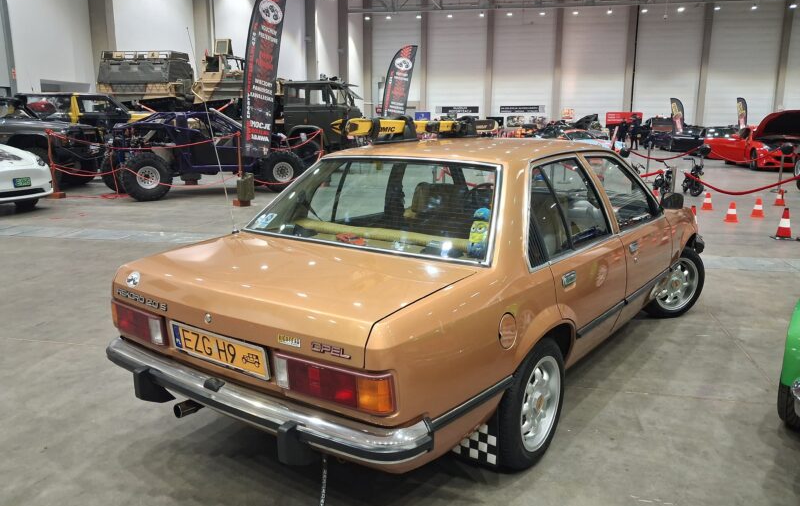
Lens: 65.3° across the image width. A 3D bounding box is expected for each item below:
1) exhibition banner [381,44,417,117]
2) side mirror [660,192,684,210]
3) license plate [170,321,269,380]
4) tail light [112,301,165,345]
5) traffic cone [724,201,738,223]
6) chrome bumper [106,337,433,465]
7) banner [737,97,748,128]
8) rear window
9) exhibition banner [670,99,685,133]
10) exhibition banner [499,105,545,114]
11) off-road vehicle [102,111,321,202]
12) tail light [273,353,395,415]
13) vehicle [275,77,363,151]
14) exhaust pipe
[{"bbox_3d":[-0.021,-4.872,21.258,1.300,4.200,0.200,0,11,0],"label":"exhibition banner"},{"bbox_3d":[1.724,-0.328,3.947,0.150,0.108,0.080,9,14,35],"label":"side mirror"},{"bbox_3d":[-0.658,0.344,2.246,0.527,0.120,0.022,8,21,35],"label":"license plate"},{"bbox_3d":[-1.083,0.273,2.571,0.470,0.130,0.080,8,14,35],"label":"tail light"},{"bbox_3d":[5.302,-0.650,9.991,0.210,0.330,0.210,6,13,28],"label":"traffic cone"},{"bbox_3d":[-0.620,0.521,2.308,1.610,0.180,0.270,9,14,35],"label":"chrome bumper"},{"bbox_3d":[21.497,-8.085,39.155,0.650,2.950,0.080,5,13,20],"label":"banner"},{"bbox_3d":[-0.107,-0.242,2.874,1.370,0.080,0.540,9,54,35],"label":"rear window"},{"bbox_3d":[17.448,-8.103,39.155,0.750,2.950,0.080,5,13,20],"label":"exhibition banner"},{"bbox_3d":[10.549,-12.327,53.602,3.800,0.600,0.050,3,12,13],"label":"exhibition banner"},{"bbox_3d":[-4.426,-2.349,14.380,4.350,1.900,2.060,-7,13,-33],"label":"off-road vehicle"},{"bbox_3d":[-0.212,0.399,1.945,0.470,0.130,0.080,8,14,35],"label":"tail light"},{"bbox_3d":[-4.630,-4.225,20.925,6.400,2.850,2.450,2,12,9],"label":"vehicle"},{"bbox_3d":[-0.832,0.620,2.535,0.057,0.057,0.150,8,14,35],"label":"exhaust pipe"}]

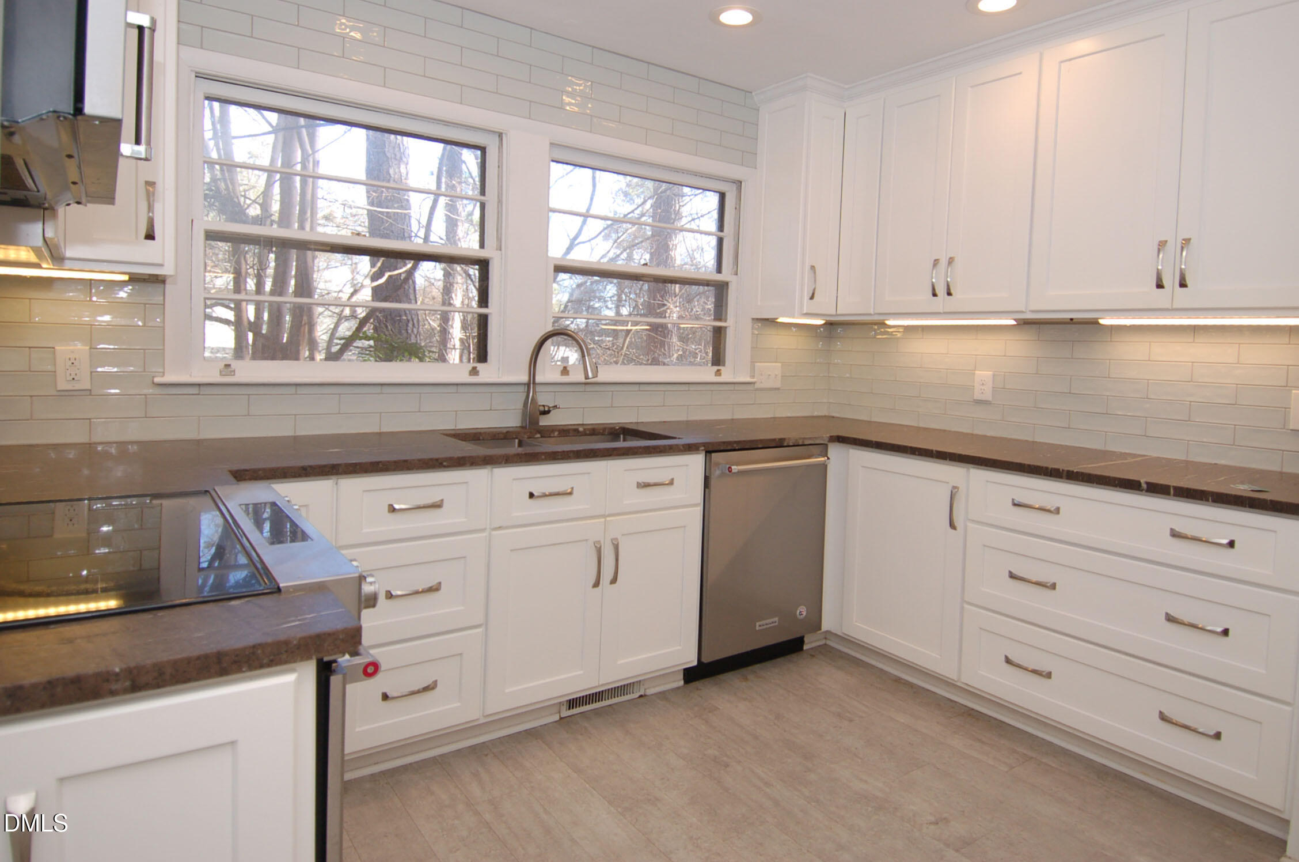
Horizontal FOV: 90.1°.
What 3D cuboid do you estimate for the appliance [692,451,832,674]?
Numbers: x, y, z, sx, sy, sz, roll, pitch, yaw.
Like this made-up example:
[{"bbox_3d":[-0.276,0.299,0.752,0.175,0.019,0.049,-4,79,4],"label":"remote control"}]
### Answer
[{"bbox_3d":[0.351,0.487,2.776,0.593,0.875,0.557,-1,6,-30],"label":"appliance"}]

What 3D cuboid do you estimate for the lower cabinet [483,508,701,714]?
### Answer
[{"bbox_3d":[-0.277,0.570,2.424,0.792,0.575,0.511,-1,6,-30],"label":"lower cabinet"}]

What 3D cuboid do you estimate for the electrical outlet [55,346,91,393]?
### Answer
[{"bbox_3d":[-1.700,-0.182,1.914,0.079,0.128,0.011,-1,6,-30],"label":"electrical outlet"}]

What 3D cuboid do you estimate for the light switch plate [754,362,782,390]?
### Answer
[{"bbox_3d":[0.596,-0.274,3.243,0.172,0.122,0.012,-2,7,-33],"label":"light switch plate"}]

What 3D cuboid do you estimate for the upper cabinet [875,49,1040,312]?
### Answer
[{"bbox_3d":[1.363,-0.982,2.795,0.335,0.966,0.629,-3,7,-41],"label":"upper cabinet"}]

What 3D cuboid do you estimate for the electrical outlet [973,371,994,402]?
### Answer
[{"bbox_3d":[1.484,-0.197,2.884,0.012,0.127,0.079,-3,7,-41],"label":"electrical outlet"}]

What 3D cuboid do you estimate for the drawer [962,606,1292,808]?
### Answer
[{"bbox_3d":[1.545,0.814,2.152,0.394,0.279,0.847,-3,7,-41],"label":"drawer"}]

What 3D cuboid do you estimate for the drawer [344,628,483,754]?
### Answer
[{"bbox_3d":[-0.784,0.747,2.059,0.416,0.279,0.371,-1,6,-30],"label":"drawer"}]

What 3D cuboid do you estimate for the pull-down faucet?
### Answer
[{"bbox_3d":[-0.350,-0.204,2.572,0.279,0.403,0.095,3,5,13],"label":"pull-down faucet"}]

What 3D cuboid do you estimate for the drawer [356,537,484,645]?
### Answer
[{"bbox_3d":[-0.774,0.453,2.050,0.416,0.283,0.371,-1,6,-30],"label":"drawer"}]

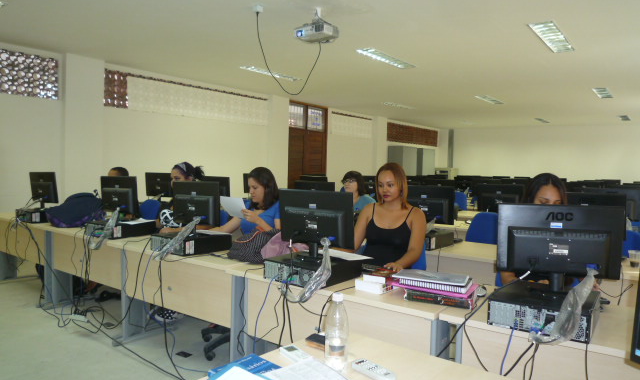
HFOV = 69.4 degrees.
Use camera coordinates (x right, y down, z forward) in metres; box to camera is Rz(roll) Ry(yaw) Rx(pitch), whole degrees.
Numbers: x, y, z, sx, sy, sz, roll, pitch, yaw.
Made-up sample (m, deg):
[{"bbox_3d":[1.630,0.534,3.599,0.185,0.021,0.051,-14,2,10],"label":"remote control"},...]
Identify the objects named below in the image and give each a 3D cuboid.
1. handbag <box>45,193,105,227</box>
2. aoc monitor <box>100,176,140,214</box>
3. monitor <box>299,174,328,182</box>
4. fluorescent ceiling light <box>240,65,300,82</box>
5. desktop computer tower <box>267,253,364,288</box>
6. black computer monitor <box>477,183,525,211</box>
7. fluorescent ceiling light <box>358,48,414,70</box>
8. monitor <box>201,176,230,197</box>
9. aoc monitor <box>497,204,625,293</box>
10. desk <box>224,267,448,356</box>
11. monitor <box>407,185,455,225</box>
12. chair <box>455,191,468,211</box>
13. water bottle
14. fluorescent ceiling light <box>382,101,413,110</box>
[{"bbox_3d":[-2.193,0.171,4.171,0.460,0.310,0.320,-1,3,-28],"label":"handbag"},{"bbox_3d":[-1.867,0.091,4.323,0.520,0.400,0.190,3,3,28],"label":"aoc monitor"},{"bbox_3d":[-0.066,0.007,5.744,0.441,0.347,0.180,3,4,36],"label":"monitor"},{"bbox_3d":[-0.745,-1.948,7.681,0.250,0.070,1.280,3,4,36],"label":"fluorescent ceiling light"},{"bbox_3d":[-0.031,0.468,2.750,0.390,0.110,0.440,4,4,37],"label":"desktop computer tower"},{"bbox_3d":[2.080,0.134,5.338,0.520,0.400,0.190,3,4,33],"label":"black computer monitor"},{"bbox_3d":[0.889,-1.694,5.967,0.220,0.070,1.240,3,4,37],"label":"fluorescent ceiling light"},{"bbox_3d":[-1.293,0.032,5.713,0.520,0.400,0.190,3,4,33],"label":"monitor"},{"bbox_3d":[0.940,0.232,1.813,0.441,0.347,0.180,2,3,17],"label":"aoc monitor"},{"bbox_3d":[0.176,0.888,2.776,1.400,0.735,0.710,4,4,36],"label":"desk"},{"bbox_3d":[0.937,0.172,4.092,0.520,0.400,0.190,3,4,33],"label":"monitor"},{"bbox_3d":[1.875,0.536,6.710,0.560,0.940,0.580,3,4,36],"label":"chair"},{"bbox_3d":[0.049,0.403,1.318,0.068,0.220,0.068,1,3,0],"label":"water bottle"},{"bbox_3d":[1.830,-1.889,10.387,0.220,0.070,1.240,3,4,37],"label":"fluorescent ceiling light"}]

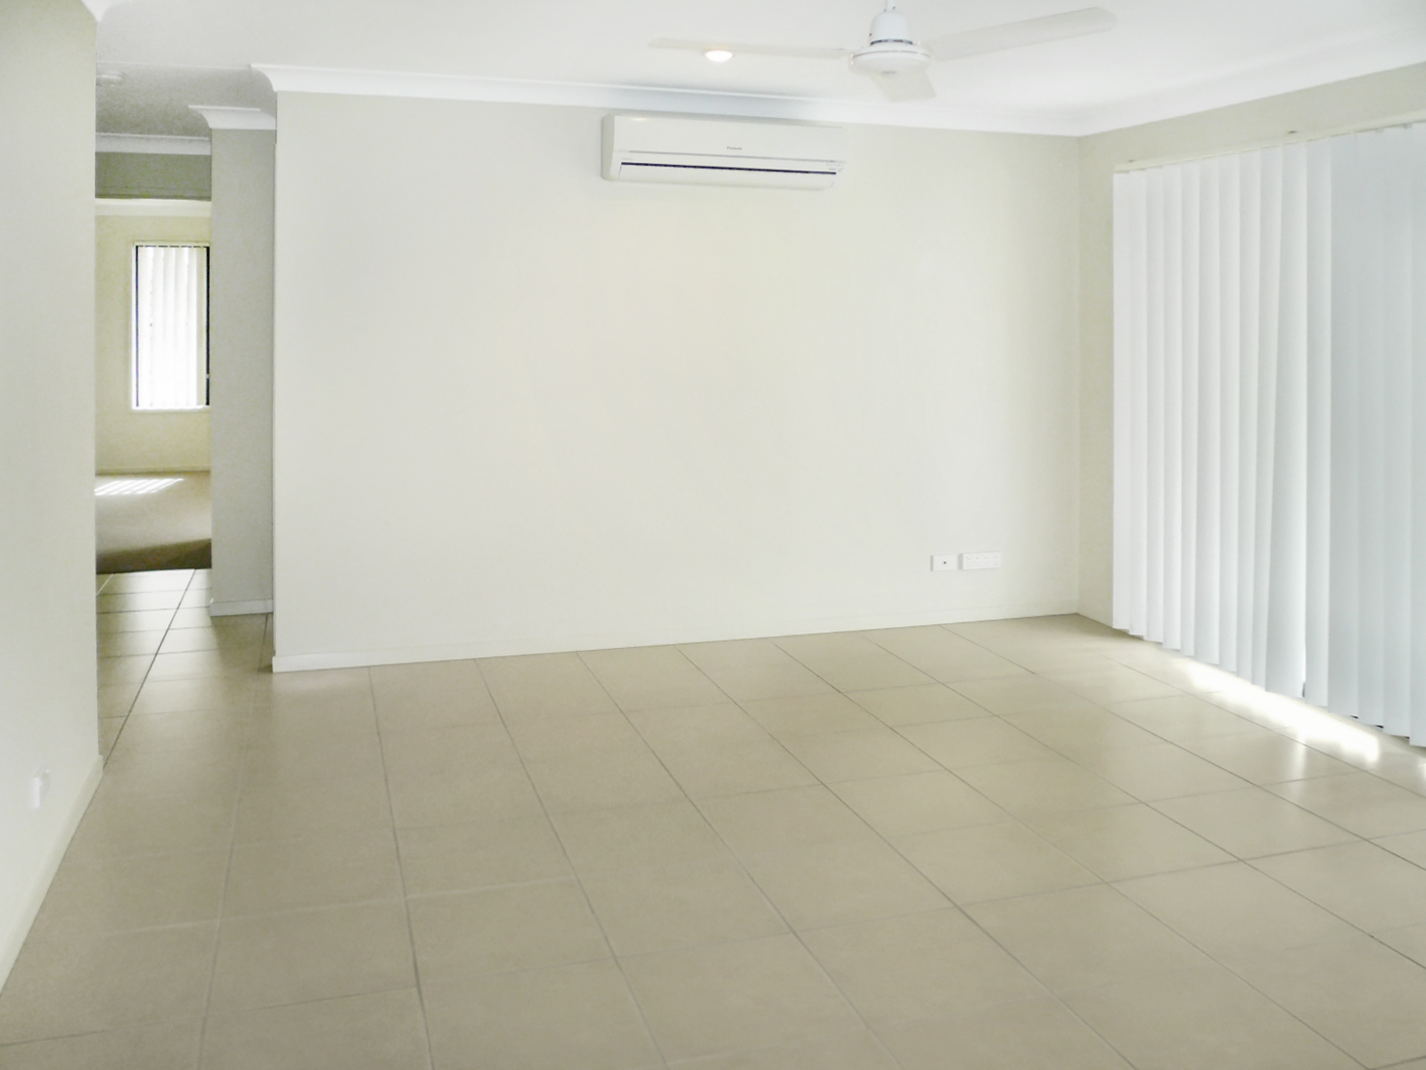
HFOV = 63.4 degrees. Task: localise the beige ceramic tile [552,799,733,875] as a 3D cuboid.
[{"bbox_3d":[-0.220,0.879,3.402,0.450,0.012,0.450,-2,10,-18],"label":"beige ceramic tile"}]

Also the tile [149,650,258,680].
[{"bbox_3d":[-2.221,0.565,5.061,0.450,0.012,0.450,-2,10,-18],"label":"tile"}]

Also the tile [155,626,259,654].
[{"bbox_3d":[-2.174,0.456,5.033,0.420,0.010,0.410,-2,10,-18],"label":"tile"}]

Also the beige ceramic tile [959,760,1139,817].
[{"bbox_3d":[1.096,0.830,3.819,0.450,0.012,0.450,-2,10,-18],"label":"beige ceramic tile"}]

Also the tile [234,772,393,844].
[{"bbox_3d":[-1.116,0.776,3.240,0.420,0.010,0.410,-2,10,-18],"label":"tile"}]

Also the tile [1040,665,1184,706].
[{"bbox_3d":[1.607,0.603,4.640,0.430,0.010,0.405,-2,11,-18],"label":"tile"}]

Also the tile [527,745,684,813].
[{"bbox_3d":[-0.354,0.801,3.738,0.442,0.012,0.423,-2,11,-18],"label":"tile"}]

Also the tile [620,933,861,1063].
[{"bbox_3d":[0.051,1.020,2.558,0.441,0.012,0.419,-2,11,-18],"label":"tile"}]

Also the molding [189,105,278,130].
[{"bbox_3d":[-2.179,-1.898,5.240,0.410,0.090,0.090,-2,11,-18],"label":"molding"}]

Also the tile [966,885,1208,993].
[{"bbox_3d":[0.938,1.015,2.920,0.455,0.010,0.445,-3,11,-18],"label":"tile"}]

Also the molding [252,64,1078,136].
[{"bbox_3d":[0.018,-1.829,4.890,3.591,0.090,0.090,-4,11,-17],"label":"molding"}]

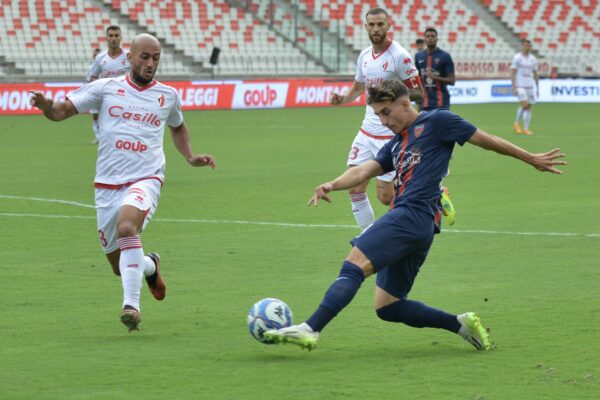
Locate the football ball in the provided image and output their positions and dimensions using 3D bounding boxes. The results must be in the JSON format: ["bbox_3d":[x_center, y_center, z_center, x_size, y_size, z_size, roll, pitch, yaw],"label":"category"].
[{"bbox_3d":[-0.146,0.586,5.630,0.220,0.220,0.220,0,7,0],"label":"football ball"}]

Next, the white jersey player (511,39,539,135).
[{"bbox_3d":[4.186,-2.102,21.706,0.550,1.800,0.480,-1,7,-6],"label":"white jersey player"}]

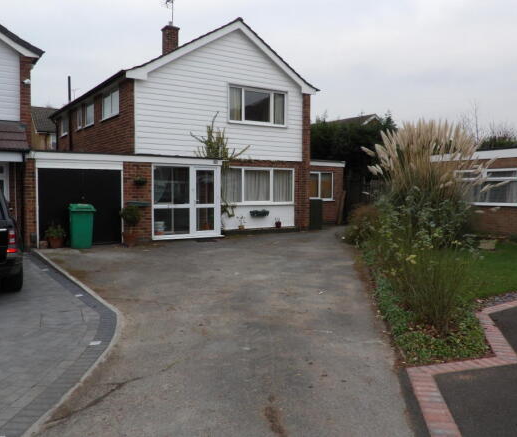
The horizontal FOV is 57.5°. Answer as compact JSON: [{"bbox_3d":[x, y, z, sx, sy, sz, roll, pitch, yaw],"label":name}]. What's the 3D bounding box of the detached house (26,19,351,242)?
[{"bbox_3d":[-3.833,-3.322,19.654,12.154,7.117,11.776,-2,5,-33],"label":"detached house"}]

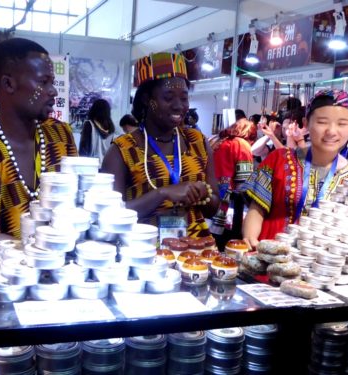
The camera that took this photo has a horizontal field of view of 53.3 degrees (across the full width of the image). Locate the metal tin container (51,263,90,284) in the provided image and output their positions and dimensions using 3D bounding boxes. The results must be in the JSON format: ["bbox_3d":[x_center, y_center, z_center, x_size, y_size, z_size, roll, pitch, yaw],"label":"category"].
[{"bbox_3d":[-0.241,0.195,0.802,0.090,0.039,0.090,3,8,0],"label":"metal tin container"}]

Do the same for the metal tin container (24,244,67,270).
[{"bbox_3d":[-0.291,0.152,0.788,0.087,0.039,0.087,3,7,0],"label":"metal tin container"}]

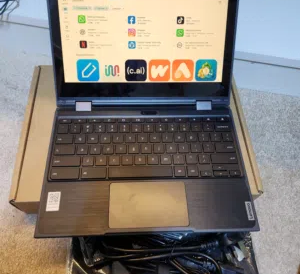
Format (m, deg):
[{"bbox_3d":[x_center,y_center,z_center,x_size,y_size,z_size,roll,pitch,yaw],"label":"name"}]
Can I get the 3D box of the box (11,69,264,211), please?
[{"bbox_3d":[-0.022,-0.006,0.475,0.367,0.072,0.253,-1,62,-4],"label":"box"}]

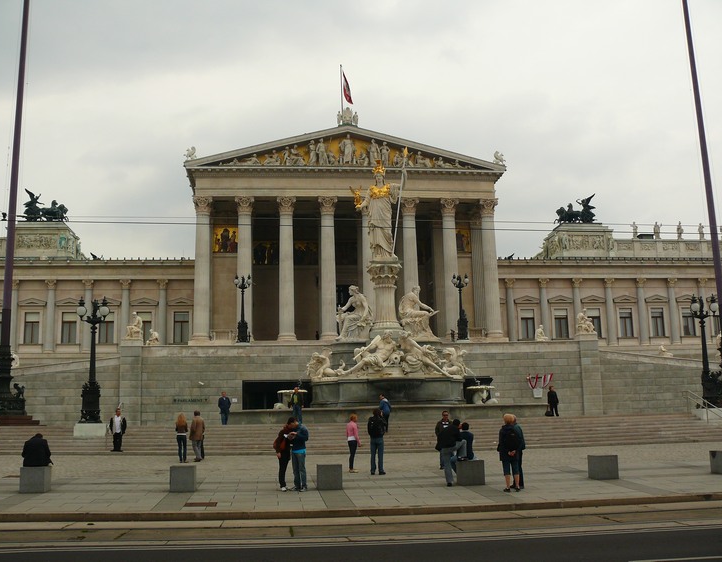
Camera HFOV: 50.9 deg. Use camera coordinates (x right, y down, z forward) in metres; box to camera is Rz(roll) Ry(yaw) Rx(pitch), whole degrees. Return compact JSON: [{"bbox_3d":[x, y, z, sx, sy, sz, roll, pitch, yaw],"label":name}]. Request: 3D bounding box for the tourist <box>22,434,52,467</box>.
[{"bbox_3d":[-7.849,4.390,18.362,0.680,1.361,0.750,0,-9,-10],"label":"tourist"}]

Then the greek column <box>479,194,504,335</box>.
[{"bbox_3d":[12.102,-1.225,69.902,1.620,13.101,1.620,0,-9,-6],"label":"greek column"}]

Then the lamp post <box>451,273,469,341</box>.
[{"bbox_3d":[8.274,2.150,63.074,1.400,5.643,1.400,0,-10,-6],"label":"lamp post"}]

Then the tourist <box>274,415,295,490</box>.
[{"bbox_3d":[-1.753,3.979,17.471,0.500,1.661,0.500,0,-9,-8],"label":"tourist"}]

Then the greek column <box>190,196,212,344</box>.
[{"bbox_3d":[-12.402,-0.836,58.946,1.600,11.590,1.600,0,-10,-6],"label":"greek column"}]

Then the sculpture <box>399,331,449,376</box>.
[{"bbox_3d":[3.315,3.864,40.337,2.600,2.471,1.400,0,-10,-6],"label":"sculpture"}]

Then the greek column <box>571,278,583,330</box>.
[{"bbox_3d":[20.603,2.977,71.524,0.950,6.500,0.950,0,-10,-6],"label":"greek column"}]

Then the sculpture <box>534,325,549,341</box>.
[{"bbox_3d":[15.606,4.513,65.352,1.200,1.500,0.950,-2,-10,3],"label":"sculpture"}]

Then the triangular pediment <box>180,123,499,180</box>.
[{"bbox_3d":[-1.098,-10.612,61.646,25.800,3.900,2.500,0,-10,-6],"label":"triangular pediment"}]

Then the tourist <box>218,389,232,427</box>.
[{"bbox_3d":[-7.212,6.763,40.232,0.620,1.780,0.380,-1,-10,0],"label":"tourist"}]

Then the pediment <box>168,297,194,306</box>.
[{"bbox_3d":[-16.051,1.724,67.884,2.417,0.950,0.450,0,-10,-6],"label":"pediment"}]

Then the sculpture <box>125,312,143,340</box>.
[{"bbox_3d":[-15.875,3.158,53.253,1.250,1.904,0.950,1,-9,-11],"label":"sculpture"}]

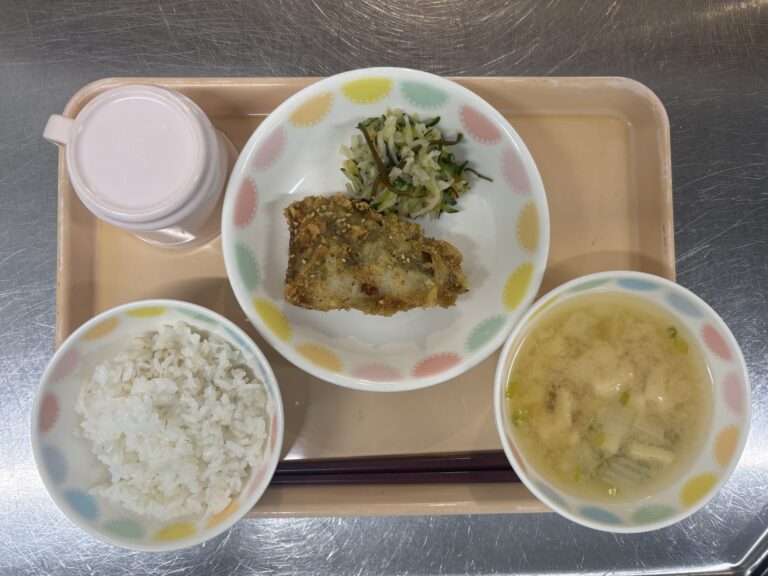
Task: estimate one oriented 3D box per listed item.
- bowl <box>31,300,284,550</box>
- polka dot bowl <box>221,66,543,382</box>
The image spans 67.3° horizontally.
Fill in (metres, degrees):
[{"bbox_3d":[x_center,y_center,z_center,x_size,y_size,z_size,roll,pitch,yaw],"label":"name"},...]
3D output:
[{"bbox_3d":[-0.115,0.071,0.323,0.128,0.058,0.128,0,87,-1],"label":"bowl"},{"bbox_3d":[0.001,-0.033,0.339,0.181,0.040,0.181,0,87,-1],"label":"polka dot bowl"}]

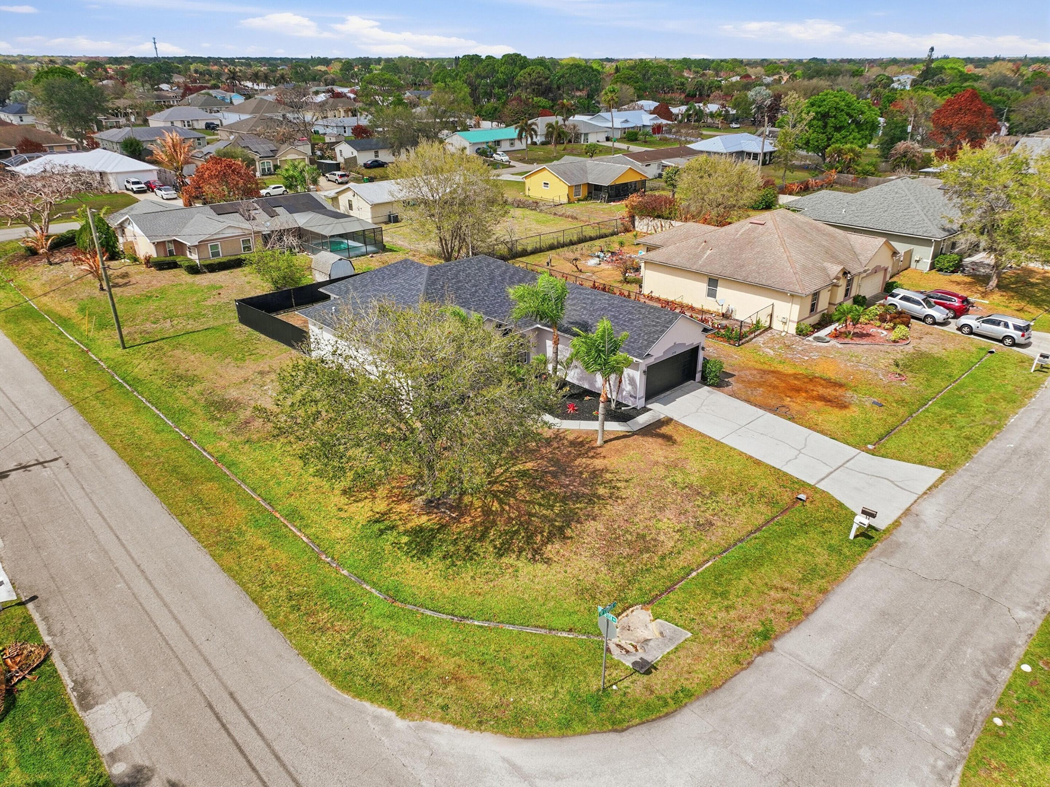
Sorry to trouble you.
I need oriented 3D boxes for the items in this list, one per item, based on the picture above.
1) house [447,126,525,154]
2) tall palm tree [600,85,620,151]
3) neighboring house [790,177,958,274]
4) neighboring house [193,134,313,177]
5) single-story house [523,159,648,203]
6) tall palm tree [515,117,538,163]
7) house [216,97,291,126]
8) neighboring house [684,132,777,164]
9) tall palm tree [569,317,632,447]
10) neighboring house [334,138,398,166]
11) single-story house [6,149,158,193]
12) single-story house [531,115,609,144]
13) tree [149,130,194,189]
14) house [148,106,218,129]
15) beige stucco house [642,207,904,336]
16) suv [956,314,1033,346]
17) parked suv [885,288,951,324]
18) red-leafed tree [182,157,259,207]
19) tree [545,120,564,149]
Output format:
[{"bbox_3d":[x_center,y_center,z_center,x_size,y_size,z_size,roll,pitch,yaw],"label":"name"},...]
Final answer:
[{"bbox_3d":[-7.449,-52.551,150.680,16.100,4.400,9.500,-21,32,-38],"label":"house"},{"bbox_3d":[16.824,-54.355,144.861,4.100,13.000,4.100,3,25,6],"label":"tall palm tree"},{"bbox_3d":[36.393,-18.795,76.012,17.200,6.000,20.000,-22,33,-39],"label":"neighboring house"},{"bbox_3d":[-46.774,-39.870,122.032,15.800,5.700,15.500,-21,32,-38],"label":"neighboring house"},{"bbox_3d":[8.042,-30.705,103.297,16.500,4.600,18.200,-21,32,-38],"label":"single-story house"},{"bbox_3d":[0.250,-48.153,137.829,4.300,7.600,4.300,0,25,0],"label":"tall palm tree"},{"bbox_3d":[-76.140,-82.482,213.168,17.500,6.000,16.500,-21,32,-38],"label":"house"},{"bbox_3d":[39.111,-45.198,135.001,16.600,4.700,13.700,-21,32,-38],"label":"neighboring house"},{"bbox_3d":[3.842,-0.357,35.433,3.000,6.500,3.000,0,25,0],"label":"tall palm tree"},{"bbox_3d":[-27.908,-45.673,136.396,13.094,4.194,8.082,-22,32,-39],"label":"neighboring house"},{"bbox_3d":[-65.735,-33.064,108.120,16.266,4.859,16.572,-22,32,-39],"label":"single-story house"},{"bbox_3d":[7.322,-61.565,169.764,18.107,5.217,18.823,-22,32,-39],"label":"single-story house"},{"bbox_3d":[-50.379,-33.318,104.625,6.200,8.400,6.200,-11,27,-22],"label":"tree"},{"bbox_3d":[-91.419,-73.805,195.425,15.038,5.626,15.038,-22,32,-39],"label":"house"},{"bbox_3d":[19.366,-12.136,61.067,17.084,6.547,18.209,-22,32,-39],"label":"beige stucco house"},{"bbox_3d":[32.724,-4.688,50.782,1.820,1.680,4.600,-19,31,-35],"label":"suv"},{"bbox_3d":[29.744,-6.562,55.147,1.830,1.690,4.600,-19,34,-35],"label":"parked suv"},{"bbox_3d":[-40.484,-27.784,95.444,10.230,5.972,9.514,-22,32,-39],"label":"red-leafed tree"},{"bbox_3d":[6.098,-51.155,145.480,4.194,6.651,4.194,0,25,0],"label":"tree"}]

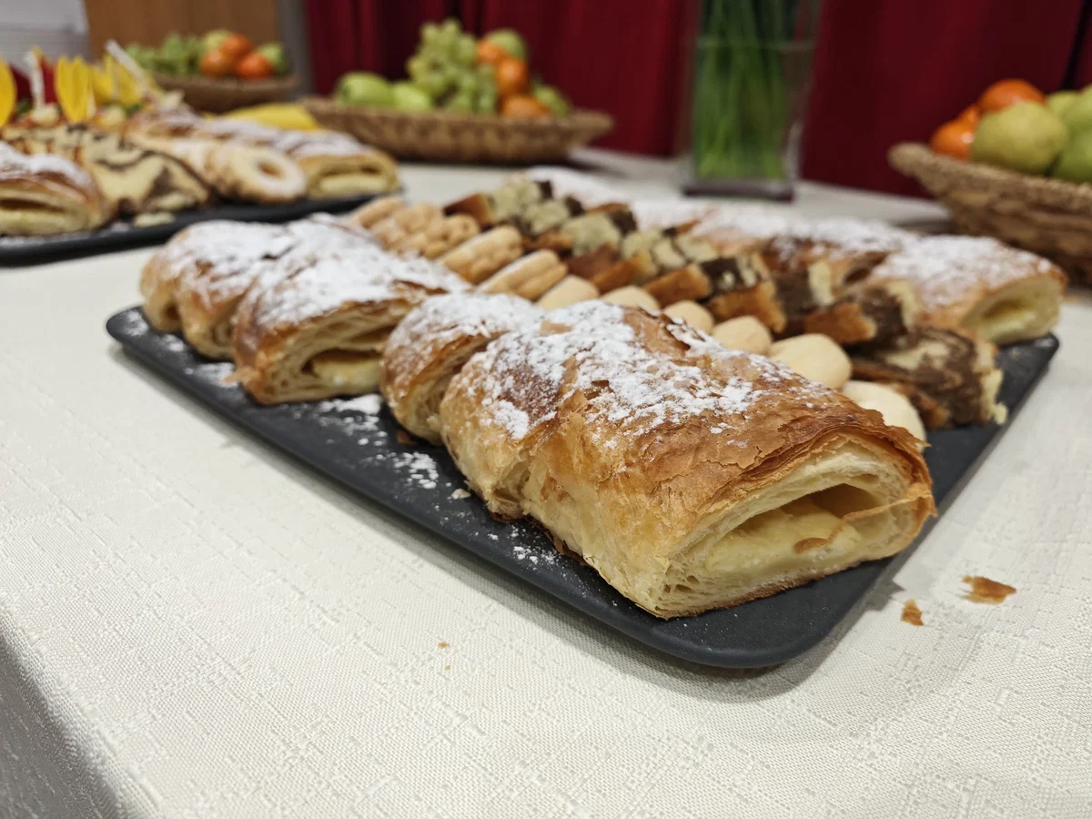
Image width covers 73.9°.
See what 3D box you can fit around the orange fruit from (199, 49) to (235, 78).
[{"bbox_3d":[-0.676,-0.702,1.490,0.066,0.064,0.066,1,27,0],"label":"orange fruit"}]

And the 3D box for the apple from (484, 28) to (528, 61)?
[{"bbox_3d":[-0.067,-0.627,1.260,0.074,0.067,0.074,1,27,0],"label":"apple"}]

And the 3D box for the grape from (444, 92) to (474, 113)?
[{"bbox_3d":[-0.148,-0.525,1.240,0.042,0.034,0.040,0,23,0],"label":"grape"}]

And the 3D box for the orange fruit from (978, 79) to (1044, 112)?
[{"bbox_3d":[0.499,-0.325,0.780,0.061,0.057,0.061,0,23,0],"label":"orange fruit"}]

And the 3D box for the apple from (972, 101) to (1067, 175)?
[{"bbox_3d":[0.529,-0.301,0.810,0.085,0.077,0.085,1,27,0],"label":"apple"}]

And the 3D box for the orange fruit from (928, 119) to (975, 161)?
[{"bbox_3d":[0.452,-0.287,0.790,0.060,0.056,0.060,0,23,0],"label":"orange fruit"}]

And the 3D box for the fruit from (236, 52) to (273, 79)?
[{"bbox_3d":[-0.599,-0.699,1.490,0.066,0.064,0.066,1,27,0],"label":"fruit"}]

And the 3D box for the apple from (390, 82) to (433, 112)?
[{"bbox_3d":[-0.228,-0.527,1.230,0.071,0.066,0.071,0,23,0],"label":"apple"}]

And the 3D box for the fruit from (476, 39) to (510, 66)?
[{"bbox_3d":[-0.092,-0.632,1.300,0.061,0.056,0.061,0,23,0],"label":"fruit"}]

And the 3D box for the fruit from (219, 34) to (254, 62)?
[{"bbox_3d":[-0.647,-0.752,1.520,0.066,0.063,0.066,1,27,0],"label":"fruit"}]

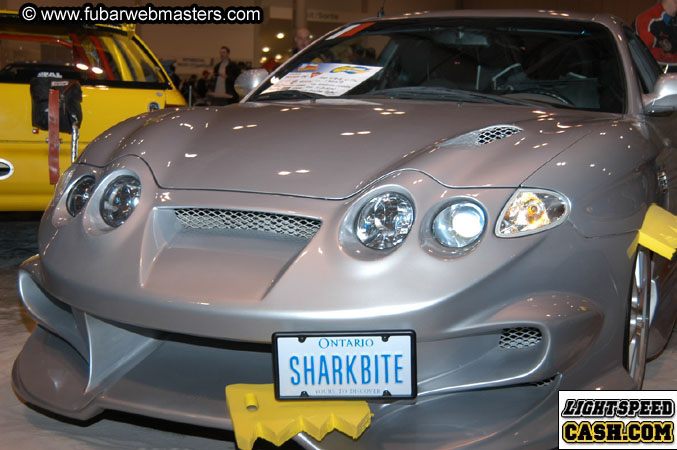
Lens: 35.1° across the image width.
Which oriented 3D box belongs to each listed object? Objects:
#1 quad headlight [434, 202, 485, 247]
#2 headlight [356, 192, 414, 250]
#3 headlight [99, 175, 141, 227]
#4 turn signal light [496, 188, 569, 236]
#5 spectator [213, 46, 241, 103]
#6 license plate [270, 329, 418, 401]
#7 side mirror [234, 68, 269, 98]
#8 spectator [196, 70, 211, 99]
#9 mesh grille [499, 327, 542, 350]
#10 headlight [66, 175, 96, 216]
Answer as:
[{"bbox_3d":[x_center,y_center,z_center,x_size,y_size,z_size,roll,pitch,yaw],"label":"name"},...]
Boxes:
[{"bbox_3d":[0.287,0.000,2.530,0.122,0.118,0.072,4,-2,25],"label":"quad headlight"},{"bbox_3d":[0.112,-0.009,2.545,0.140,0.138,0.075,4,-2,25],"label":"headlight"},{"bbox_3d":[-0.583,-0.064,2.865,0.140,0.138,0.075,4,-2,25],"label":"headlight"},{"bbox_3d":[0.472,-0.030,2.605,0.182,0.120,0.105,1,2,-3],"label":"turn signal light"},{"bbox_3d":[-2.221,-2.633,21.113,0.520,1.750,0.350,5,9,30],"label":"spectator"},{"bbox_3d":[0.015,0.306,2.335,0.312,0.160,0.020,-1,13,4],"label":"license plate"},{"bbox_3d":[-0.329,-0.571,4.320,0.185,0.125,0.110,4,8,25],"label":"side mirror"},{"bbox_3d":[-3.151,-2.955,25.084,0.480,1.300,0.550,-3,9,-30],"label":"spectator"},{"bbox_3d":[0.432,0.267,2.540,0.110,0.058,0.035,4,8,25],"label":"mesh grille"},{"bbox_3d":[-0.712,-0.082,2.985,0.122,0.118,0.072,4,-2,25],"label":"headlight"}]

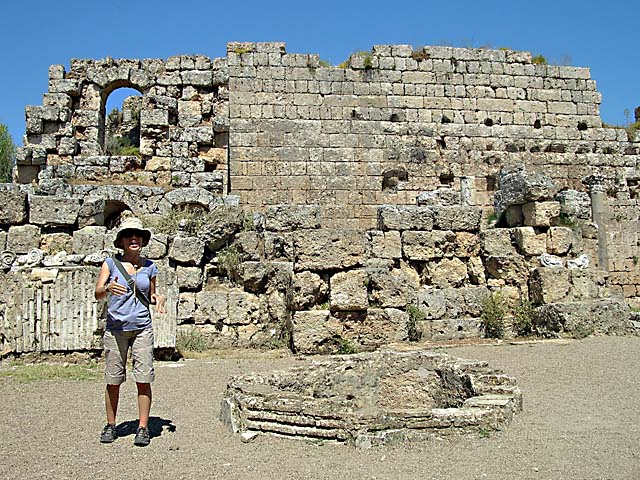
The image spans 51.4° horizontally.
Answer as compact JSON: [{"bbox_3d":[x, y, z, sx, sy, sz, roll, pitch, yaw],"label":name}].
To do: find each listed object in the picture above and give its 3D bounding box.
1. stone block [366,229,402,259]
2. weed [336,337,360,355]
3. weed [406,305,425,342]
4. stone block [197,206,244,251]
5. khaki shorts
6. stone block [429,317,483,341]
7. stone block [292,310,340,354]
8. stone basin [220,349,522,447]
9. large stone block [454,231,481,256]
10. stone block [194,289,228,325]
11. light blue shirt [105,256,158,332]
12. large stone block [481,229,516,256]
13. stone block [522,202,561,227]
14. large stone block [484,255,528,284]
[{"bbox_3d":[0.872,0.054,9.450,0.475,0.379,0.450,0,1,-11],"label":"stone block"},{"bbox_3d":[0.318,1.312,8.387,0.283,0.224,0.220,-1,1,-13],"label":"weed"},{"bbox_3d":[1.349,1.178,9.400,0.257,0.529,0.220,0,0,-9],"label":"weed"},{"bbox_3d":[-1.398,-0.162,9.350,0.662,0.607,0.500,0,0,-8],"label":"stone block"},{"bbox_3d":[-1.475,0.883,5.150,0.380,0.440,0.270,0,1,-11],"label":"khaki shorts"},{"bbox_3d":[1.855,1.237,9.250,0.750,0.270,0.400,0,2,-10],"label":"stone block"},{"bbox_3d":[-0.091,1.174,8.724,0.613,0.555,0.500,-1,1,-13],"label":"stone block"},{"bbox_3d":[0.500,1.300,5.920,2.520,0.380,2.350,0,0,0],"label":"stone basin"},{"bbox_3d":[2.073,0.067,9.745,0.403,0.352,0.400,-1,1,-13],"label":"large stone block"},{"bbox_3d":[-1.417,0.877,8.650,0.410,0.400,0.420,0,2,-10],"label":"stone block"},{"bbox_3d":[-1.433,0.414,5.060,0.407,0.573,0.260,0,0,-18],"label":"light blue shirt"},{"bbox_3d":[2.556,0.035,9.838,0.541,0.403,0.420,0,0,-9],"label":"large stone block"},{"bbox_3d":[3.340,-0.396,10.050,0.406,0.376,0.400,0,0,-9],"label":"stone block"},{"bbox_3d":[2.757,0.436,9.840,0.639,0.436,0.480,0,0,-8],"label":"large stone block"}]

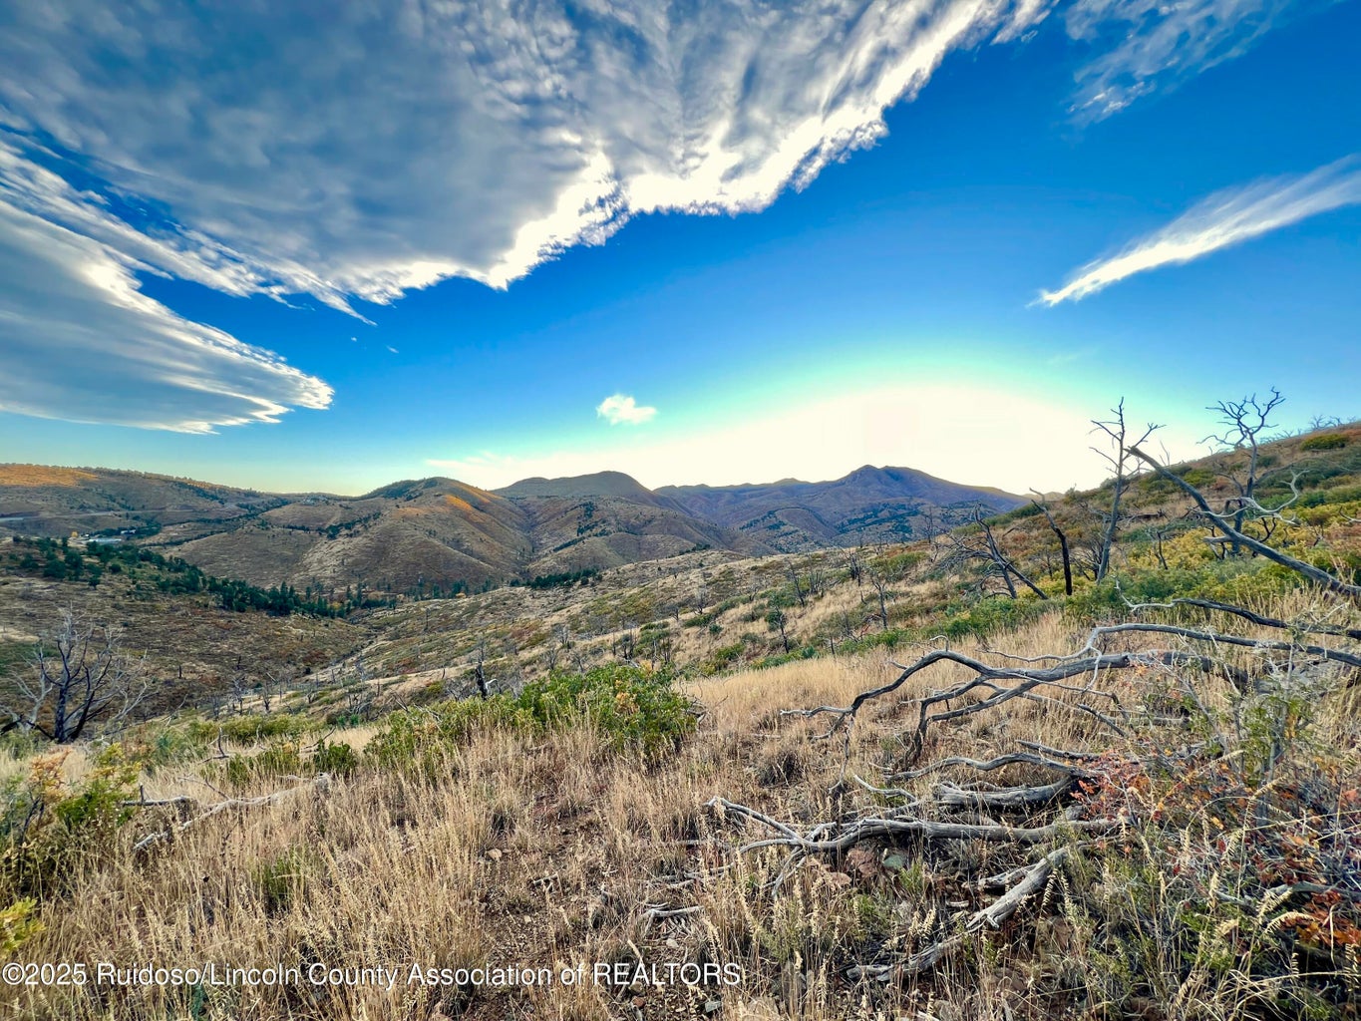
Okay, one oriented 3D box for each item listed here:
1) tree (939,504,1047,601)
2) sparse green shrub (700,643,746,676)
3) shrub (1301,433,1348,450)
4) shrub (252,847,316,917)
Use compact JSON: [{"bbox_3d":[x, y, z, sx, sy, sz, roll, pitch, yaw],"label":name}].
[{"bbox_3d":[8.622,1.165,14.000,2.500,2.600,2.000,0,0,32],"label":"tree"},{"bbox_3d":[1.664,5.825,20.000,1.650,1.250,1.500,0,0,5],"label":"sparse green shrub"},{"bbox_3d":[42.867,-4.598,34.000,1.900,1.200,2.100,0,0,-38],"label":"shrub"},{"bbox_3d":[-1.935,1.813,2.500,0.290,0.310,0.270,0,0,-38],"label":"shrub"}]

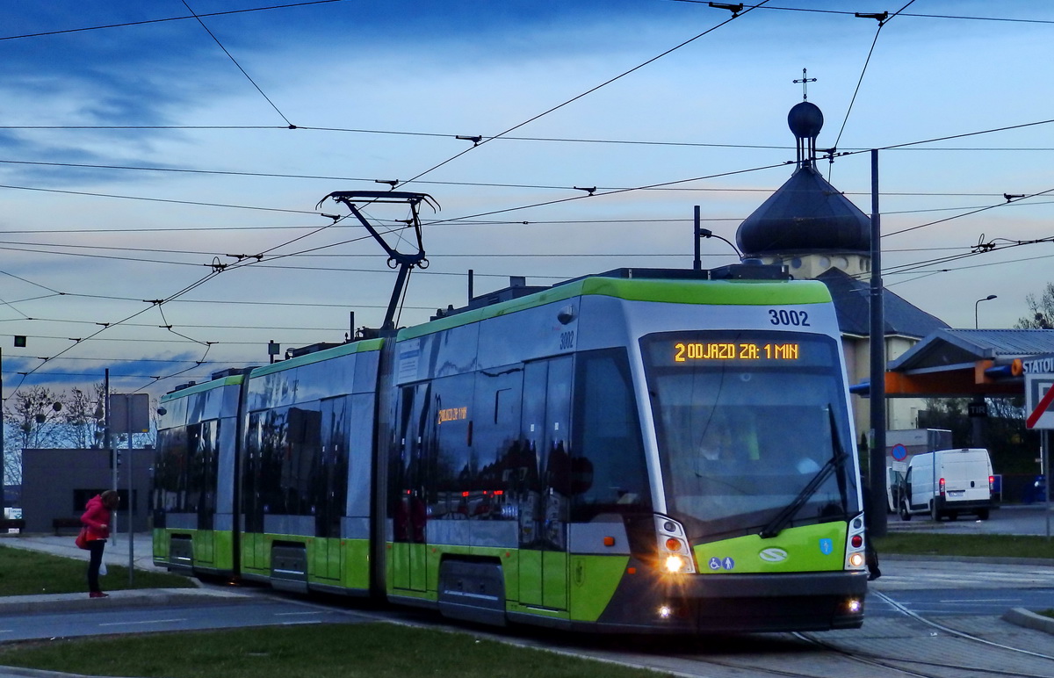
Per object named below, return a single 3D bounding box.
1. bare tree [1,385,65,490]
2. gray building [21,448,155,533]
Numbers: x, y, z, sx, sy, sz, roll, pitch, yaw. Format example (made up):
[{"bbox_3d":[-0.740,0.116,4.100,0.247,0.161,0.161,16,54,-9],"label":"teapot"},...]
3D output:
[{"bbox_3d":[-34.505,8.108,144.813,4.600,9.660,4.600,0,-5,0],"label":"bare tree"},{"bbox_3d":[-19.376,7.345,99.732,8.500,3.950,6.000,0,-5,0],"label":"gray building"}]

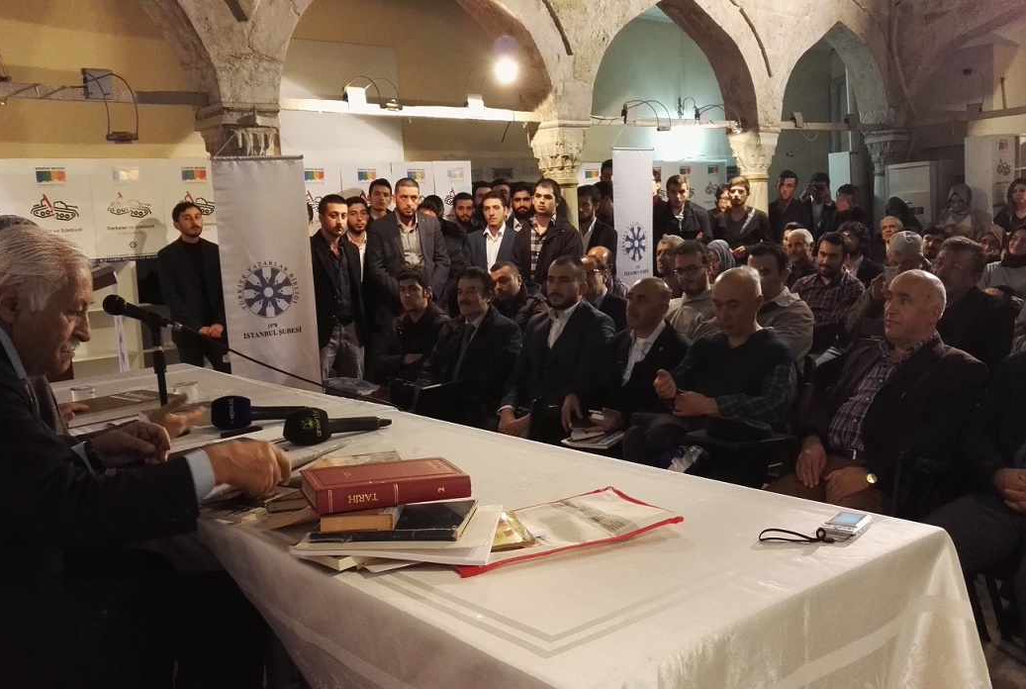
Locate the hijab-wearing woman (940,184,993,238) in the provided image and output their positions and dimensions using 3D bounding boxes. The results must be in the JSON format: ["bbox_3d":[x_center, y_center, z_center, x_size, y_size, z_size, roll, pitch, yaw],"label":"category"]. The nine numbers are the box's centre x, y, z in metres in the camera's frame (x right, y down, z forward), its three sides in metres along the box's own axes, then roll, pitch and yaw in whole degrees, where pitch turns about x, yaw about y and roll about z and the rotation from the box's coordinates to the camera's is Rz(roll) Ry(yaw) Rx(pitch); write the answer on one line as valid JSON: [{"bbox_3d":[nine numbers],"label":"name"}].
[{"bbox_3d":[3.961,-0.601,7.781,0.440,1.635,0.300,-1,6,27],"label":"hijab-wearing woman"}]

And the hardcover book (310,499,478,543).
[{"bbox_3d":[-0.190,0.285,1.425,0.235,0.018,0.153,-2,9,11],"label":"hardcover book"}]

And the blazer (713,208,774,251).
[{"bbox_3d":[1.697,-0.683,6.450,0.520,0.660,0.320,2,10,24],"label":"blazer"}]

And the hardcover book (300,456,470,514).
[{"bbox_3d":[-0.208,0.224,1.419,0.242,0.035,0.148,-3,5,-22],"label":"hardcover book"}]

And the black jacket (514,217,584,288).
[{"bbox_3d":[0.257,-0.487,5.835,0.480,0.700,0.290,-2,6,14],"label":"black jacket"}]

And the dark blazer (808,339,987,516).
[{"bbox_3d":[1.215,0.260,2.760,0.560,0.600,0.430,6,12,39],"label":"dark blazer"}]

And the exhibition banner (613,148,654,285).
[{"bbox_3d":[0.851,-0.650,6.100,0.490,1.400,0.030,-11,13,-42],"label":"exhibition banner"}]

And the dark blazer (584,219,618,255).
[{"bbox_3d":[0.561,-0.559,6.335,0.460,0.700,0.280,-1,6,25],"label":"dark blazer"}]

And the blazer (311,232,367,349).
[{"bbox_3d":[-1.041,-0.316,5.150,0.470,0.720,0.280,-7,11,-26],"label":"blazer"}]

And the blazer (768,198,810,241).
[{"bbox_3d":[2.431,-0.926,7.685,0.460,0.700,0.280,-1,6,19],"label":"blazer"}]

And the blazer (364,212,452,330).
[{"bbox_3d":[-0.613,-0.446,5.335,0.520,0.710,0.320,-4,6,-5],"label":"blazer"}]

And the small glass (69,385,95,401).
[{"bbox_3d":[-1.205,0.159,2.464,0.072,0.075,0.072,-2,9,0],"label":"small glass"}]

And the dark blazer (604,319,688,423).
[{"bbox_3d":[0.545,0.161,3.526,0.450,0.520,0.320,0,7,34],"label":"dark blazer"}]

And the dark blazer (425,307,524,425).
[{"bbox_3d":[-0.194,0.128,4.200,0.540,0.600,0.390,5,12,35],"label":"dark blazer"}]

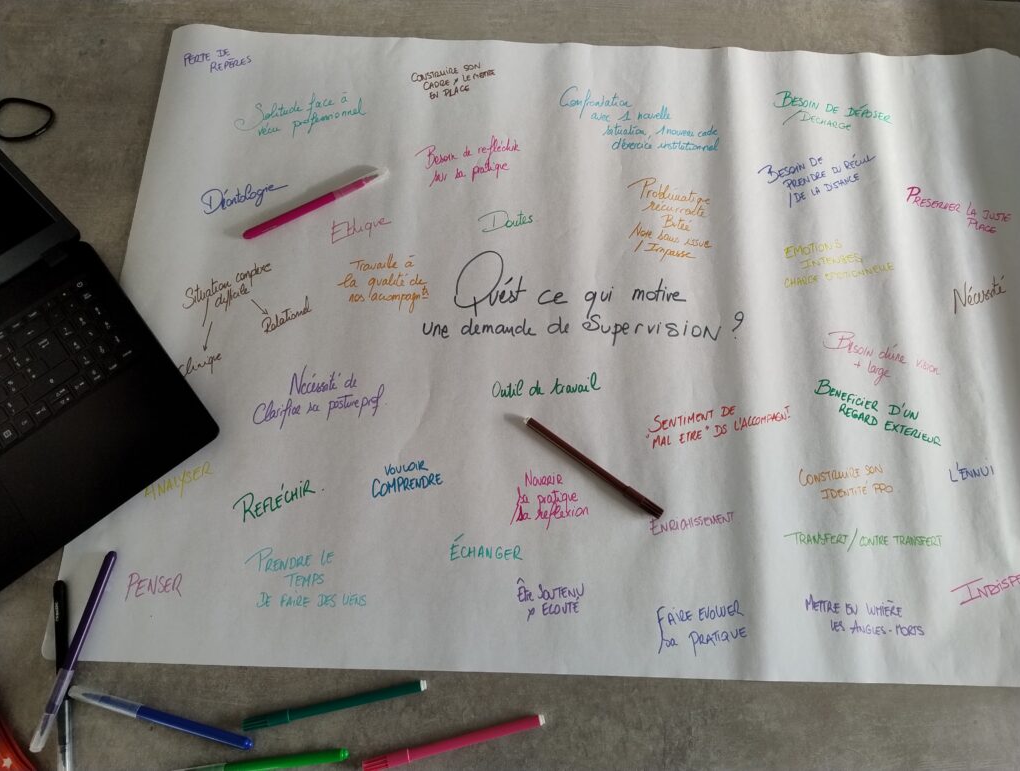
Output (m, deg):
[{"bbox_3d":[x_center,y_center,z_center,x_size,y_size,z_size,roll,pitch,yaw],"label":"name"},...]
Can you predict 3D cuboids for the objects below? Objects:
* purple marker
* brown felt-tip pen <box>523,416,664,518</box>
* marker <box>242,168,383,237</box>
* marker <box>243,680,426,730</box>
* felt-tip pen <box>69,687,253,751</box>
[{"bbox_3d":[-0.350,0.210,0.573,0.010,0.010,0.154,9,66,1],"label":"purple marker"},{"bbox_3d":[0.074,0.073,0.636,0.147,0.010,0.010,35,74,8],"label":"brown felt-tip pen"},{"bbox_3d":[-0.193,-0.182,0.711,0.155,0.010,0.010,-27,75,-9],"label":"marker"},{"bbox_3d":[-0.141,0.258,0.573,0.148,0.010,0.010,-11,73,-5],"label":"marker"},{"bbox_3d":[-0.279,0.265,0.567,0.155,0.010,0.010,15,72,3],"label":"felt-tip pen"}]

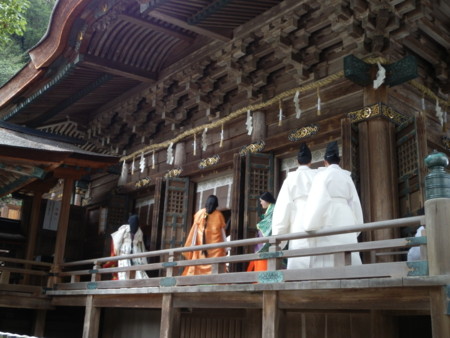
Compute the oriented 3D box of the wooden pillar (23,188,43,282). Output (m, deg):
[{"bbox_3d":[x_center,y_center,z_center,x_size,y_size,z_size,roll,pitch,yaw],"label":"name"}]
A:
[{"bbox_3d":[-4.849,1.800,13.044,0.170,2.590,0.170,17,-22,-38],"label":"wooden pillar"}]

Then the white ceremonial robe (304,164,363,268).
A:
[{"bbox_3d":[1.323,0.639,6.272,0.620,1.400,0.440,-5,-19,25],"label":"white ceremonial robe"}]

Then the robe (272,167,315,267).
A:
[{"bbox_3d":[0.962,0.660,6.484,0.620,1.450,0.440,-5,-19,25],"label":"robe"}]

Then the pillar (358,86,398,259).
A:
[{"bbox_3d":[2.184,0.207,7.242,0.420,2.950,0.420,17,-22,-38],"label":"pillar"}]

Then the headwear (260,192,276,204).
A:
[{"bbox_3d":[0.657,0.453,7.857,0.220,0.170,0.180,-4,-18,21],"label":"headwear"}]

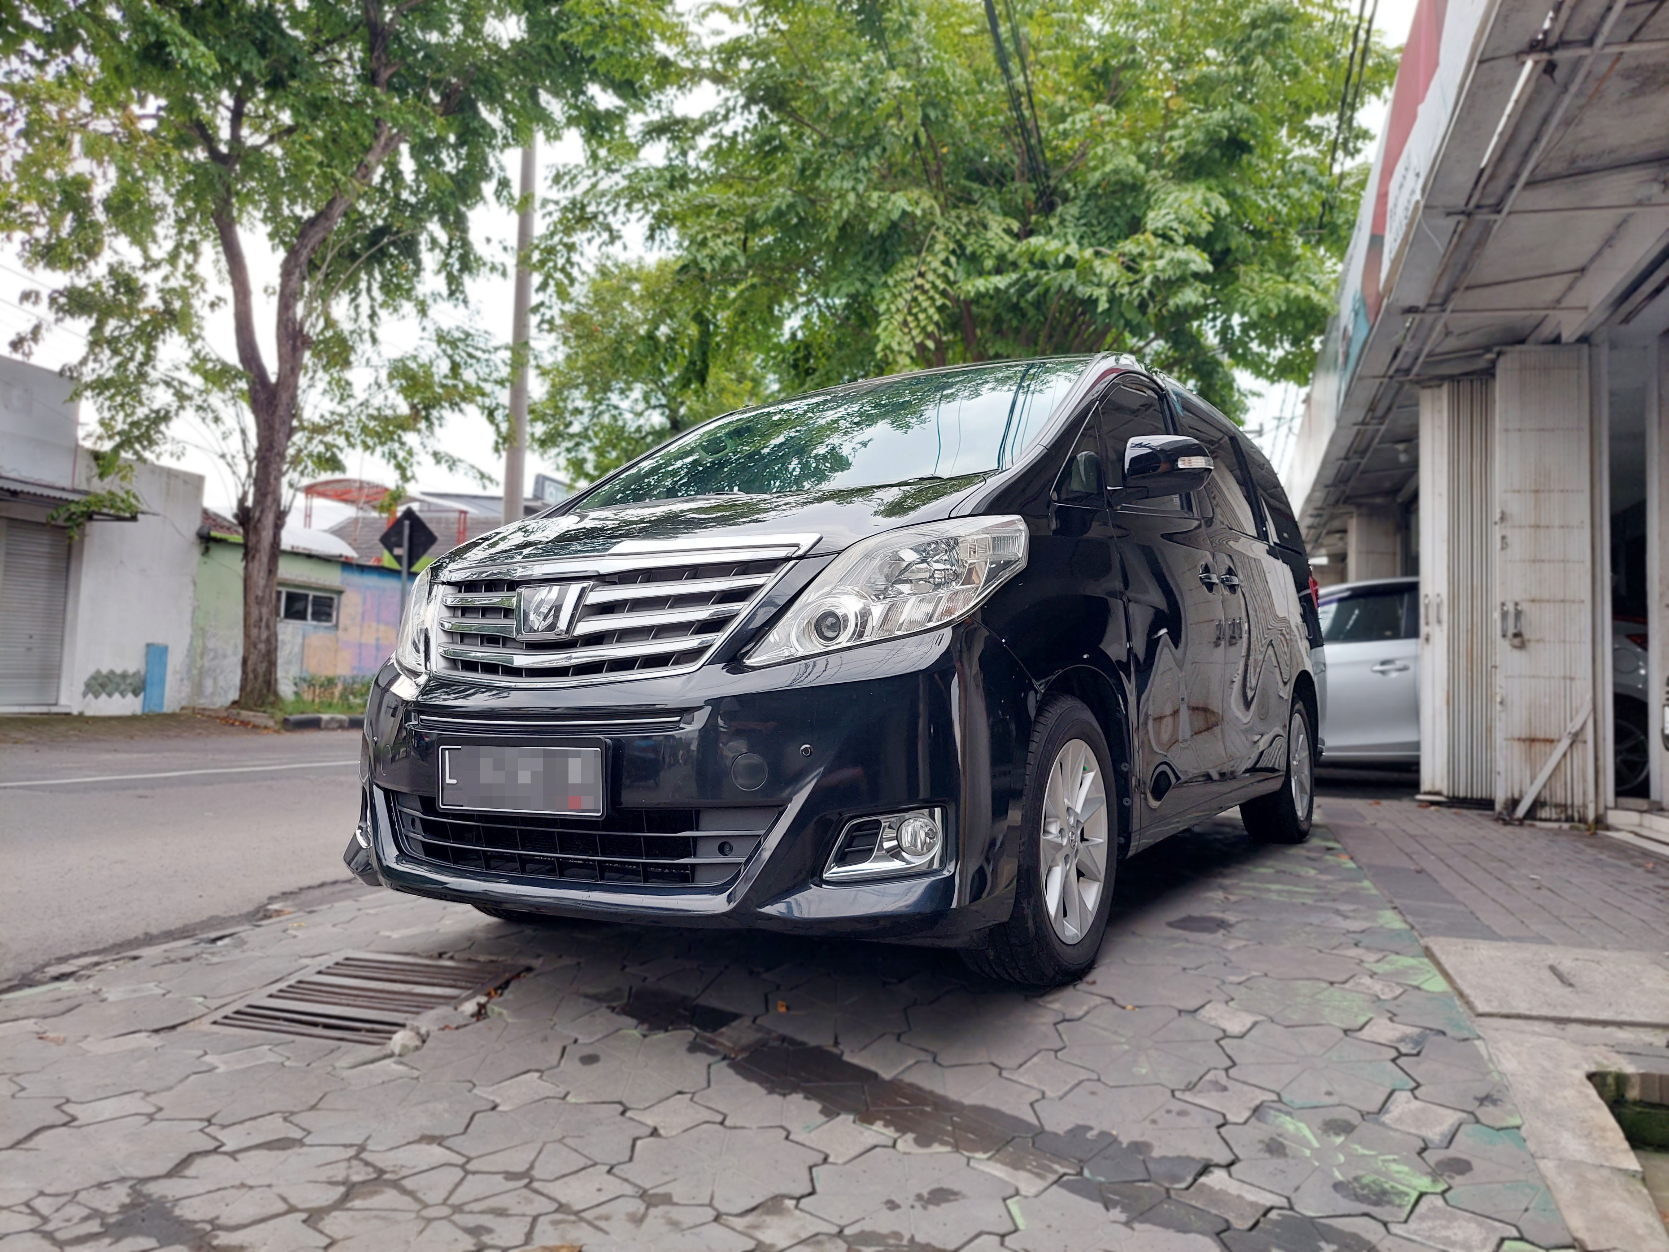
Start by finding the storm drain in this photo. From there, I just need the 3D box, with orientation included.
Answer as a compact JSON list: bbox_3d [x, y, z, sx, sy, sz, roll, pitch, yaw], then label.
[{"bbox_3d":[-1.042,0.840,2.605,0.480,0.040,0.600,0,-3,10],"label":"storm drain"}]

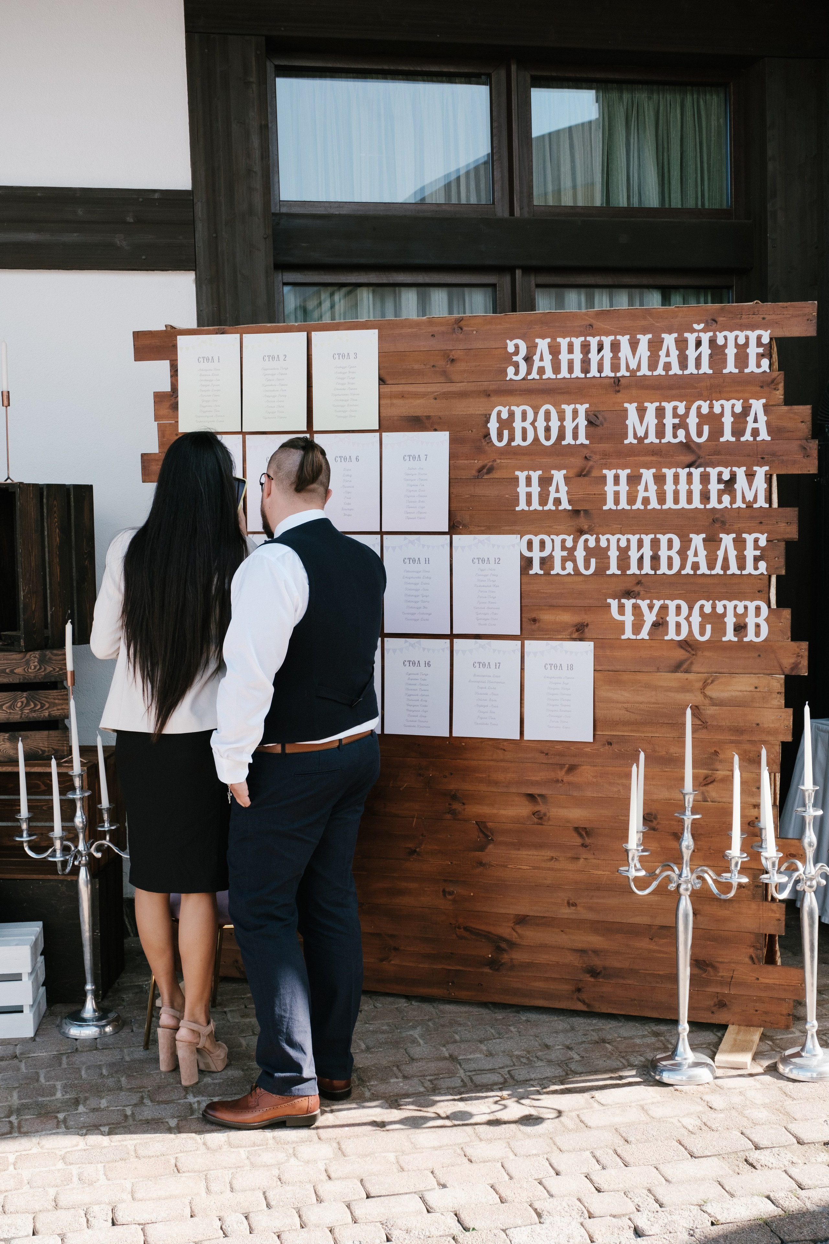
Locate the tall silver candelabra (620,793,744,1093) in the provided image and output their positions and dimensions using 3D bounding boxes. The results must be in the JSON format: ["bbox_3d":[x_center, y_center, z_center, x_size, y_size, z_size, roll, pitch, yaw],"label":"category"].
[{"bbox_3d":[0.737,0.844,4.123,0.350,0.785,0.350,2,5,17],"label":"tall silver candelabra"}]

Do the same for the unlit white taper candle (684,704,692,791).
[{"bbox_3d":[0.737,0.342,4.077,0.022,0.243,0.022,1,5,17],"label":"unlit white taper candle"}]

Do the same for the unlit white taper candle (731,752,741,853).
[{"bbox_3d":[0.835,0.492,3.935,0.022,0.241,0.022,1,5,17],"label":"unlit white taper candle"}]

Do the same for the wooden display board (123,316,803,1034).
[{"bbox_3d":[0.135,0.129,4.628,2.100,2.080,0.070,1,5,17],"label":"wooden display board"}]

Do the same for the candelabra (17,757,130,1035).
[{"bbox_3d":[-0.994,0.839,4.582,0.350,0.785,0.350,-4,6,-20],"label":"candelabra"}]

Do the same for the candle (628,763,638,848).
[{"bbox_3d":[0.581,0.489,4.024,0.022,0.233,0.022,2,6,16],"label":"candle"}]

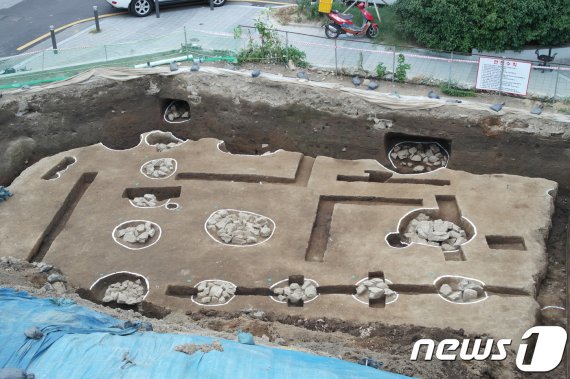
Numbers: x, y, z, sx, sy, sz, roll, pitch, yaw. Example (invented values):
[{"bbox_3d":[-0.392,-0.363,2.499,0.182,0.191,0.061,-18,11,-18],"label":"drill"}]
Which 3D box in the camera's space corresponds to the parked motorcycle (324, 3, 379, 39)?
[{"bbox_3d":[2.004,-5.085,23.350,1.720,1.100,0.680,-2,27,-3],"label":"parked motorcycle"}]

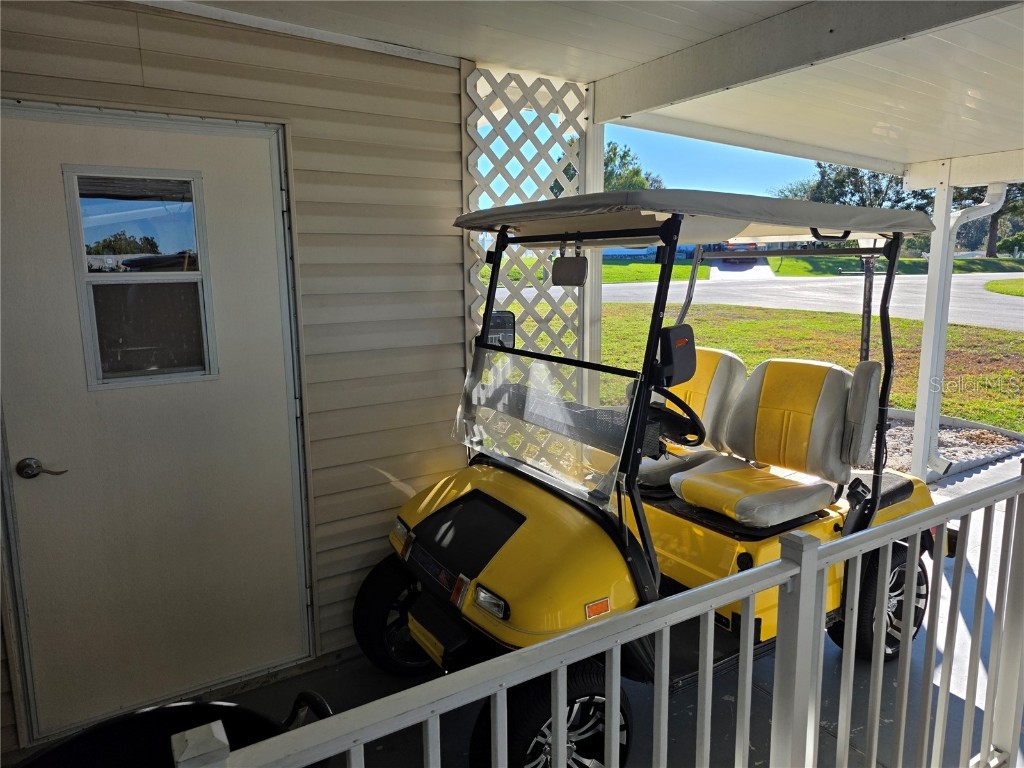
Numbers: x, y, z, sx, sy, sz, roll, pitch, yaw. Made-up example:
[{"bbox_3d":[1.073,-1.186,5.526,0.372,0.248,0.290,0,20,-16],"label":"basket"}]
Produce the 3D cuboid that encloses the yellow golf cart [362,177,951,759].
[{"bbox_3d":[0.675,0.225,2.737,2.420,1.830,1.170,-6,10,-31],"label":"yellow golf cart"}]

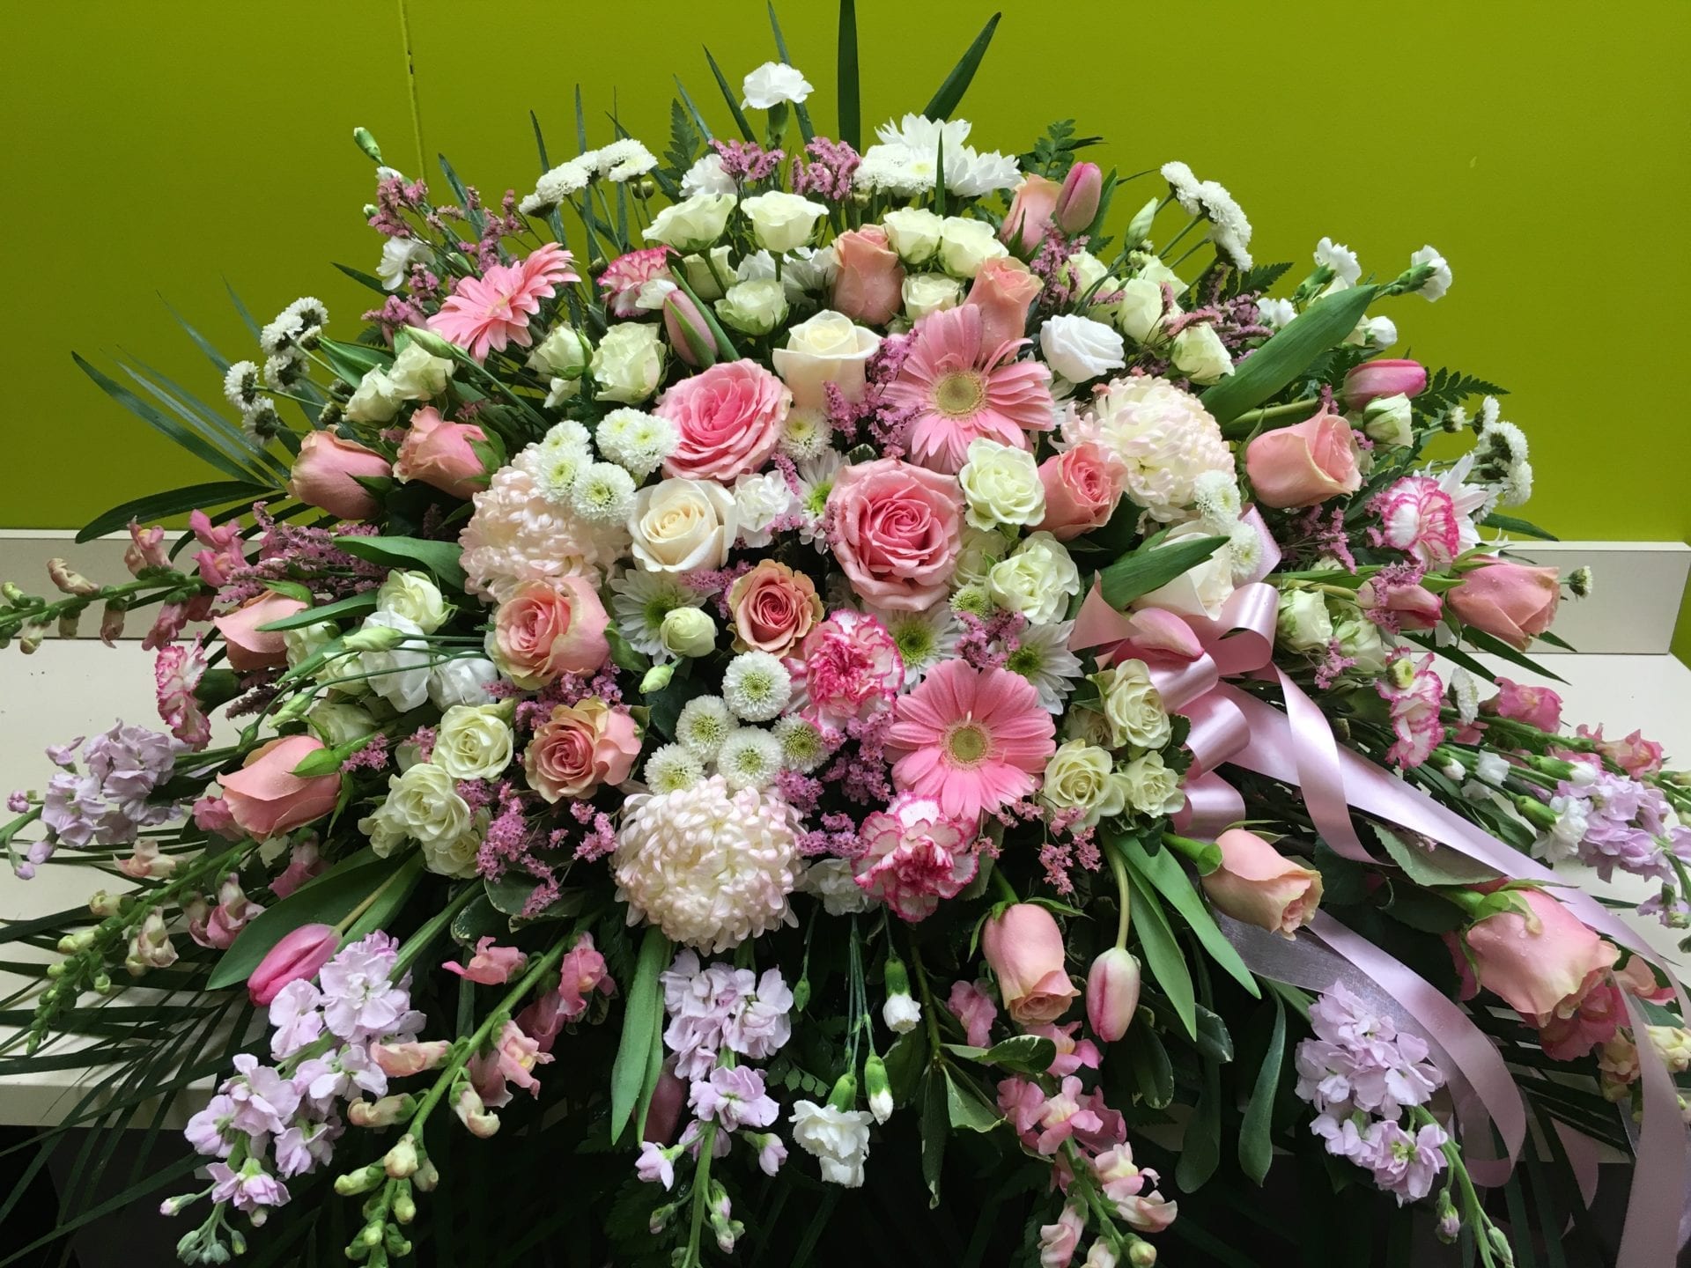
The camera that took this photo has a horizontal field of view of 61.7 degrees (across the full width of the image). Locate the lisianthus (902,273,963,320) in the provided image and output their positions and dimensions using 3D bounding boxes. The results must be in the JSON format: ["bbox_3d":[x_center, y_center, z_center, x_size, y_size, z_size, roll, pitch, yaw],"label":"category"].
[{"bbox_3d":[0.054,-0.210,0.890,0.038,0.033,0.037,1,43,3],"label":"lisianthus"}]

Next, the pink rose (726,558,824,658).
[{"bbox_3d":[-0.040,-0.015,0.811,0.055,0.055,0.047,-1,-9,0],"label":"pink rose"}]

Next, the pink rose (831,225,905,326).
[{"bbox_3d":[0.015,-0.235,0.930,0.049,0.062,0.049,0,28,0],"label":"pink rose"}]

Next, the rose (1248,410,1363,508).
[{"bbox_3d":[0.300,-0.116,0.930,0.073,0.063,0.063,-7,0,22],"label":"rose"}]

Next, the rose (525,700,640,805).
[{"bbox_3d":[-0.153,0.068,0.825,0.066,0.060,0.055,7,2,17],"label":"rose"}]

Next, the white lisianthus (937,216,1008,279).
[{"bbox_3d":[0.083,-0.247,0.915,0.045,0.037,0.045,10,33,0],"label":"white lisianthus"}]

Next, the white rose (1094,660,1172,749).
[{"bbox_3d":[0.166,0.041,0.820,0.048,0.048,0.038,0,-3,-16],"label":"white rose"}]

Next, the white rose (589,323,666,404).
[{"bbox_3d":[-0.137,-0.172,0.900,0.049,0.041,0.049,-12,58,20],"label":"white rose"}]

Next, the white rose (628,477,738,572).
[{"bbox_3d":[-0.093,-0.062,0.810,0.060,0.053,0.050,4,-13,10],"label":"white rose"}]

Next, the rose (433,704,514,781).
[{"bbox_3d":[-0.207,0.060,0.790,0.043,0.043,0.035,-4,-5,-9],"label":"rose"}]

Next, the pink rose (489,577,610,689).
[{"bbox_3d":[-0.165,-0.001,0.790,0.059,0.059,0.053,10,-2,24],"label":"pink rose"}]

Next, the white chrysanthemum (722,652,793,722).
[{"bbox_3d":[-0.051,0.031,0.820,0.041,0.041,0.026,0,-12,3],"label":"white chrysanthemum"}]

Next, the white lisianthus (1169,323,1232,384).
[{"bbox_3d":[0.232,-0.182,0.920,0.036,0.037,0.037,-28,3,24],"label":"white lisianthus"}]

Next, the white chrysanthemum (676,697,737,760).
[{"bbox_3d":[-0.079,0.053,0.790,0.035,0.035,0.023,1,-14,3],"label":"white chrysanthemum"}]

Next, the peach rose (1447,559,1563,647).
[{"bbox_3d":[0.391,-0.018,0.842,0.058,0.048,0.048,16,0,21],"label":"peach rose"}]

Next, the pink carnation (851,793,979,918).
[{"bbox_3d":[0.038,0.123,0.785,0.069,0.069,0.047,0,3,-2],"label":"pink carnation"}]

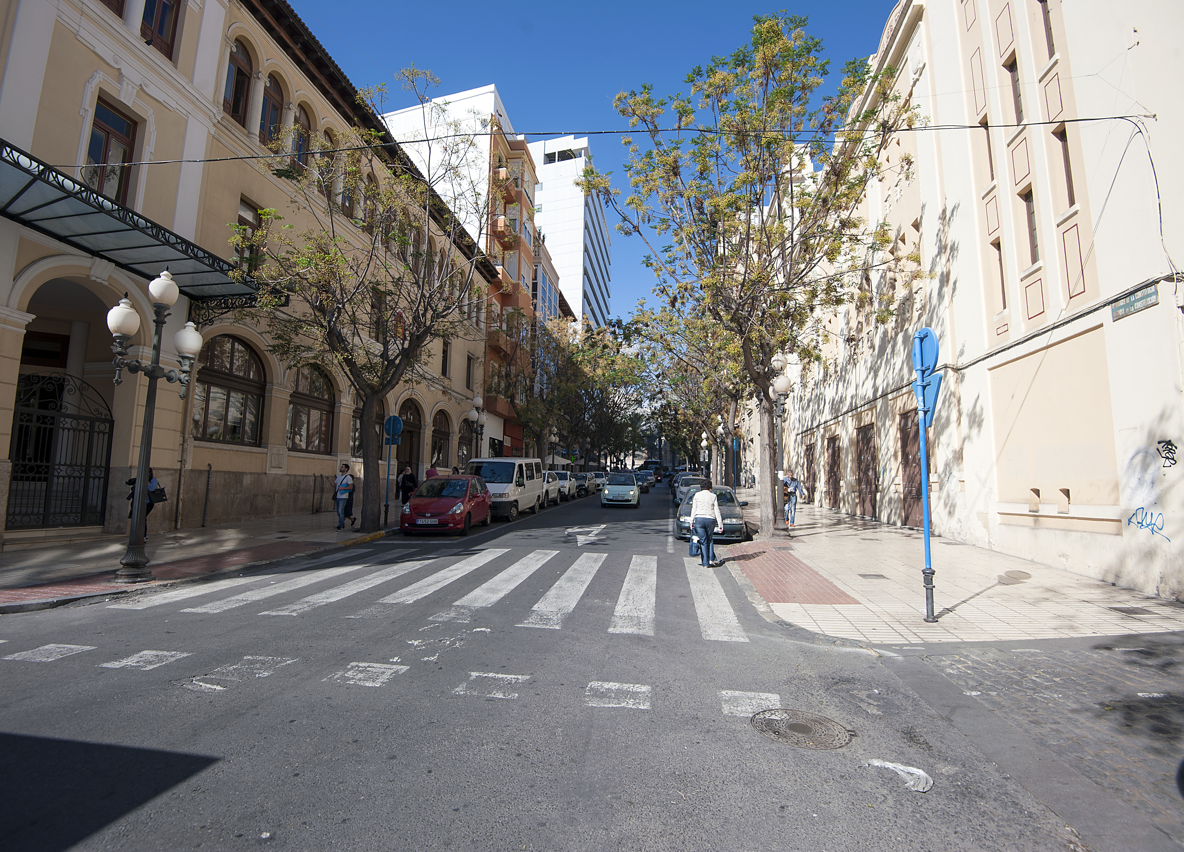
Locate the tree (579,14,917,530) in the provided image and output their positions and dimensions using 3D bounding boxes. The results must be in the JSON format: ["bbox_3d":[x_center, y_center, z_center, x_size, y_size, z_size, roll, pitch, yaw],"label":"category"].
[{"bbox_3d":[4.213,-4.445,15.351,8.668,14.615,8.000,0,-7,8],"label":"tree"}]

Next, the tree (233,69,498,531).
[{"bbox_3d":[-6.203,-3.729,15.569,7.066,13.033,6.600,0,-7,8],"label":"tree"}]

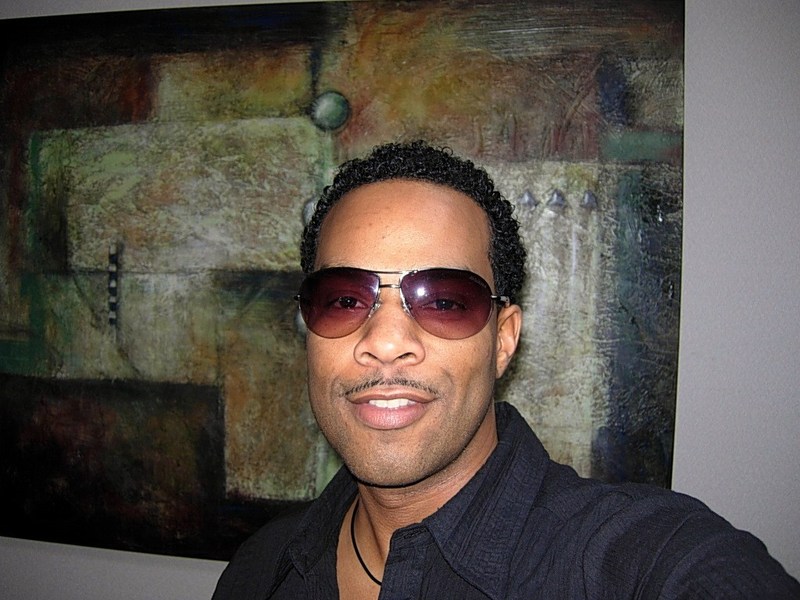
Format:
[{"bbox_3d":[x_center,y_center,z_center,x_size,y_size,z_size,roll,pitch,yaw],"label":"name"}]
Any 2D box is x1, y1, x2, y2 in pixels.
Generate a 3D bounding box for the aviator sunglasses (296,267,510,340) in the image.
[{"bbox_3d":[0.005,0.005,0.607,0.138,0.052,0.140,1,-3,9],"label":"aviator sunglasses"}]

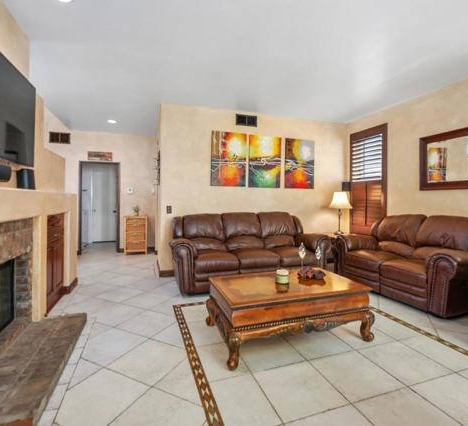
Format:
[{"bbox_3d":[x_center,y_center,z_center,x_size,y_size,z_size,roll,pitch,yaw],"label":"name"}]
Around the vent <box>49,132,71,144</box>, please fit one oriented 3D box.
[{"bbox_3d":[-3.987,-1.711,5.710,0.407,0.250,0.030,0,2,-19],"label":"vent"}]

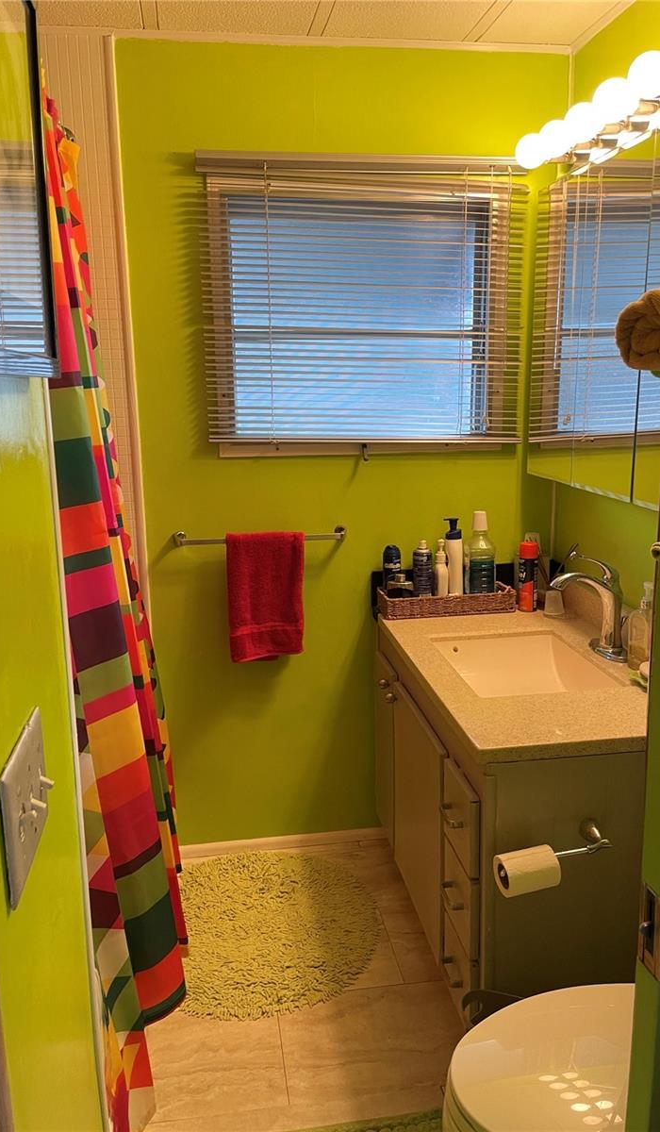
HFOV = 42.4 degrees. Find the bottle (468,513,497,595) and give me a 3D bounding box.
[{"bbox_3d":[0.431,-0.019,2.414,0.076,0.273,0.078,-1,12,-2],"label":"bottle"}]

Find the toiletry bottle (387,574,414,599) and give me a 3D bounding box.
[{"bbox_3d":[0.203,0.081,2.433,0.074,0.117,0.040,-3,12,-8],"label":"toiletry bottle"}]

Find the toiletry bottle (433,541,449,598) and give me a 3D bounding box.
[{"bbox_3d":[0.314,0.028,2.378,0.041,0.203,0.043,-1,12,-2],"label":"toiletry bottle"}]

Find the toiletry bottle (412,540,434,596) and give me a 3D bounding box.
[{"bbox_3d":[0.268,0.030,2.448,0.056,0.206,0.056,-3,12,-8],"label":"toiletry bottle"}]

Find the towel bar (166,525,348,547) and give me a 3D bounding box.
[{"bbox_3d":[-0.189,-0.083,2.366,0.490,0.046,0.075,-3,13,-8],"label":"towel bar"}]

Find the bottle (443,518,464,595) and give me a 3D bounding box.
[{"bbox_3d":[0.351,-0.008,2.401,0.060,0.261,0.049,-3,13,-8],"label":"bottle"}]

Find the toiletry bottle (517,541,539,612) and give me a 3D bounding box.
[{"bbox_3d":[0.559,0.025,2.395,0.056,0.201,0.056,3,13,18],"label":"toiletry bottle"}]

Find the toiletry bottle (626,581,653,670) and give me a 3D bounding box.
[{"bbox_3d":[0.723,0.134,1.959,0.060,0.206,0.056,-3,12,-8],"label":"toiletry bottle"}]

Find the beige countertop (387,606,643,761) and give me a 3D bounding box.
[{"bbox_3d":[0.467,0.228,2.016,0.548,0.030,0.944,-3,13,-8],"label":"beige countertop"}]

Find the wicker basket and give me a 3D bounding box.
[{"bbox_3d":[0.343,0.101,2.484,0.388,0.062,0.125,-3,12,-8],"label":"wicker basket"}]

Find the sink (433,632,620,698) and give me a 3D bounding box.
[{"bbox_3d":[0.447,0.294,2.004,0.345,0.145,0.430,-3,13,-8],"label":"sink"}]

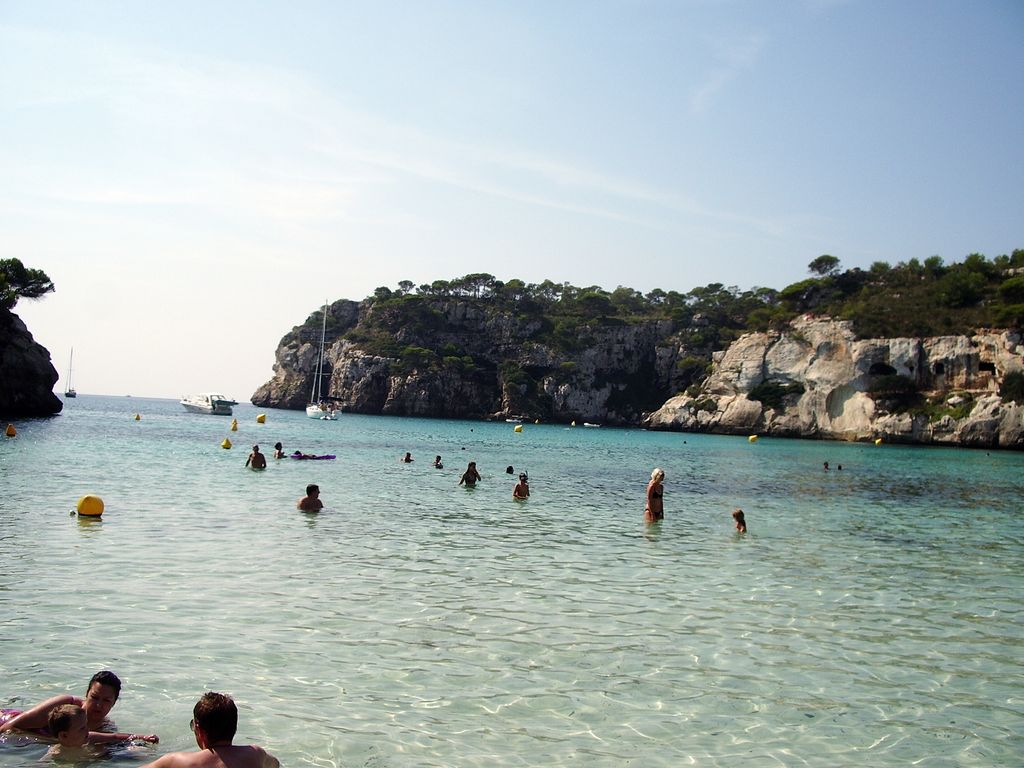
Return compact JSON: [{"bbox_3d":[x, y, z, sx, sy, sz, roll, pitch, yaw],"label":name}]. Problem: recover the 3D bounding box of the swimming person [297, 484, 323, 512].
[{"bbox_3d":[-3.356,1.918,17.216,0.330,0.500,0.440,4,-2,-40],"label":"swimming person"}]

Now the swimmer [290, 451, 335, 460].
[{"bbox_3d":[-6.539,2.331,34.064,0.620,0.320,1.750,1,-2,40],"label":"swimmer"}]

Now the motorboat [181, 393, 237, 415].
[{"bbox_3d":[-39.028,2.535,132.616,8.300,2.800,3.000,2,-2,36],"label":"motorboat"}]

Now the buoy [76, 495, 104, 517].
[{"bbox_3d":[-6.104,1.768,15.035,0.400,0.350,0.400,4,-2,-22],"label":"buoy"}]

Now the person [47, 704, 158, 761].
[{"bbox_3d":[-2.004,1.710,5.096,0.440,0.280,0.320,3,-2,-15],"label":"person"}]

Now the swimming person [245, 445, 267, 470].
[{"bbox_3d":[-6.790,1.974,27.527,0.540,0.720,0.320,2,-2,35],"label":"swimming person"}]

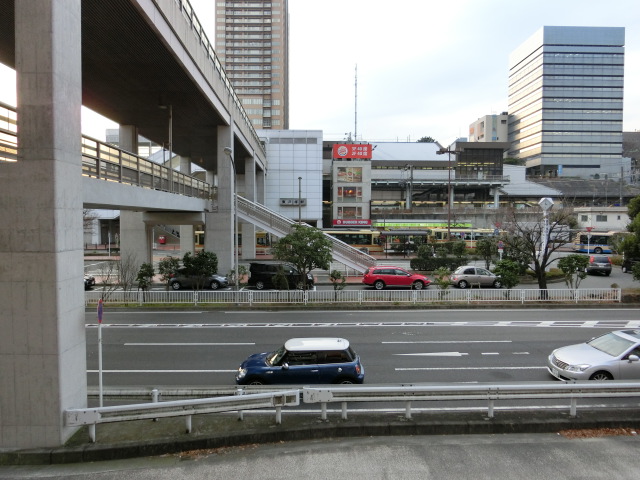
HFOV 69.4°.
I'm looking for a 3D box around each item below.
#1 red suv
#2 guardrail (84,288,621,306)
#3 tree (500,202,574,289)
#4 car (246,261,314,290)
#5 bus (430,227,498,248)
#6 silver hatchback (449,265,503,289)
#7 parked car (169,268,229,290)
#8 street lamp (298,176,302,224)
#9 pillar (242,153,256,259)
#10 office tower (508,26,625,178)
[{"bbox_3d":[5.200,2.500,31.650,4.600,1.510,1.800,0,3,-2],"label":"red suv"},{"bbox_3d":[1.950,3.140,25.400,29.700,0.860,0.120,0,2,-2],"label":"guardrail"},{"bbox_3d":[12.400,0.610,26.300,4.200,5.550,3.900,0,3,-3],"label":"tree"},{"bbox_3d":[-2.670,2.530,32.900,4.580,1.830,1.700,0,2,-2],"label":"car"},{"bbox_3d":[21.100,-0.060,65.600,10.500,3.020,2.490,0,3,-2],"label":"bus"},{"bbox_3d":[10.980,2.500,32.100,3.720,1.520,1.660,0,3,-2],"label":"silver hatchback"},{"bbox_3d":[-8.500,2.700,32.750,4.120,1.480,1.700,0,2,-2],"label":"parked car"},{"bbox_3d":[-1.400,-0.740,33.200,0.300,7.500,0.300,0,3,-3],"label":"street lamp"},{"bbox_3d":[-8.950,-3.980,58.050,1.500,12.600,1.500,0,2,-2],"label":"pillar"},{"bbox_3d":[92.500,-48.700,176.200,28.900,53.500,27.400,0,2,-2],"label":"office tower"}]

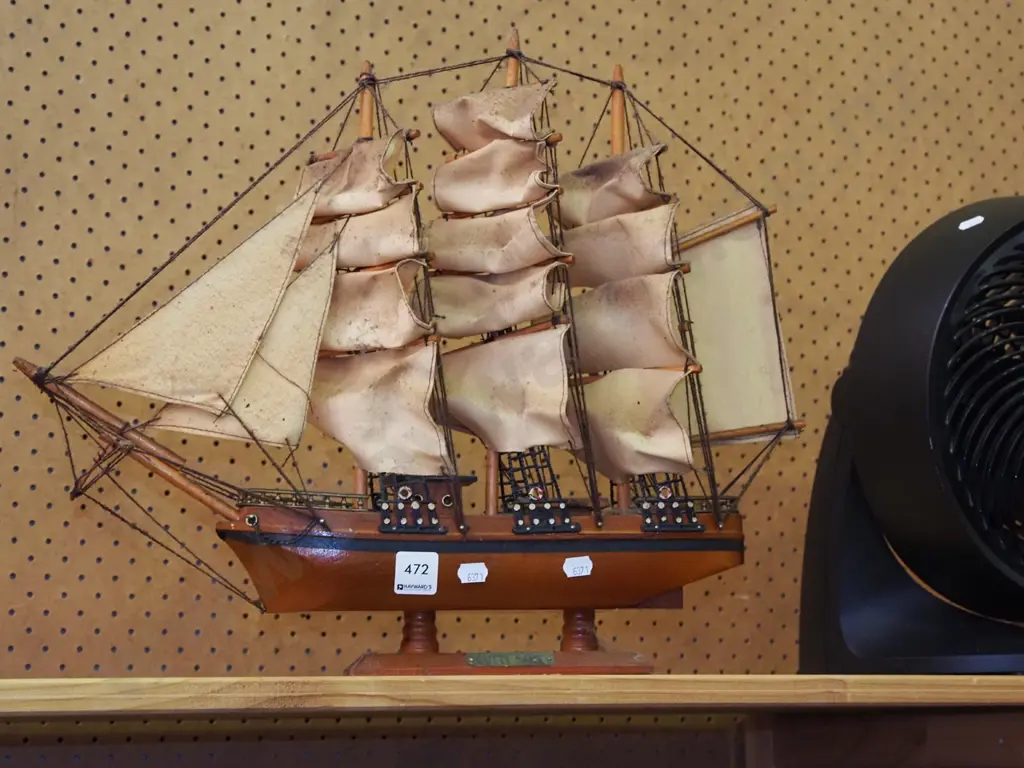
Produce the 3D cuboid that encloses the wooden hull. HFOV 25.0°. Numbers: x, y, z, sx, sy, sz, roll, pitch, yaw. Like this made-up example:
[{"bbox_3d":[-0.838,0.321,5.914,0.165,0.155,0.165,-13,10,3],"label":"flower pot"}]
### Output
[{"bbox_3d":[-0.020,0.132,1.710,0.395,0.075,0.085,1,-9,-10],"label":"wooden hull"}]

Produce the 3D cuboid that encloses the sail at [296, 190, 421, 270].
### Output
[{"bbox_3d":[-0.119,-0.111,1.720,0.125,0.050,0.030,-7,-11,39],"label":"sail"}]

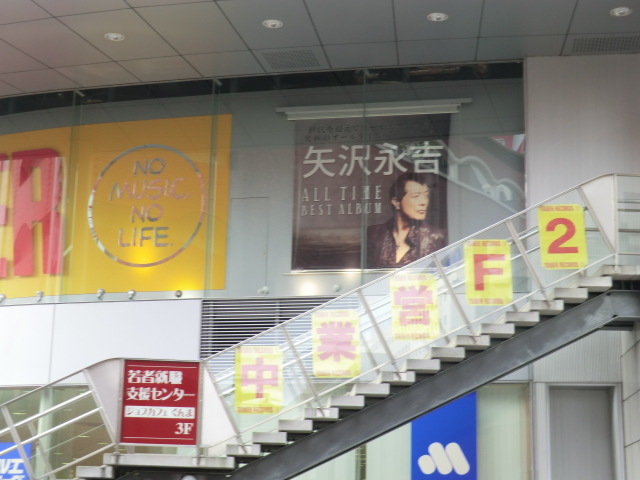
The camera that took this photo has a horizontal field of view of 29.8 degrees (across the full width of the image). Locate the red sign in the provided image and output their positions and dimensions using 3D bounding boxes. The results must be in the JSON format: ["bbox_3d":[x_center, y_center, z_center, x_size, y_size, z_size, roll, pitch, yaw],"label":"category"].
[{"bbox_3d":[-1.804,1.848,13.625,0.877,0.943,0.050,3,-13,-9],"label":"red sign"}]

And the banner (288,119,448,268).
[{"bbox_3d":[0.735,-0.687,17.282,2.274,2.239,0.030,-1,-13,11],"label":"banner"}]

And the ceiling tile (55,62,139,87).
[{"bbox_3d":[-3.283,-2.462,17.833,1.018,0.030,0.866,-3,-14,18],"label":"ceiling tile"}]

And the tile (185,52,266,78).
[{"bbox_3d":[-1.352,-2.544,17.316,1.008,0.030,0.899,-2,-13,14],"label":"tile"}]

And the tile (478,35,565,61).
[{"bbox_3d":[2.748,-2.654,16.500,1.189,0.030,0.838,-1,-13,7],"label":"tile"}]

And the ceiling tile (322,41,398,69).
[{"bbox_3d":[0.601,-2.603,16.901,1.014,0.030,0.903,-1,-13,9],"label":"ceiling tile"}]

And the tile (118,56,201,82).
[{"bbox_3d":[-2.318,-2.506,17.564,1.016,0.030,0.897,-3,-14,16],"label":"tile"}]

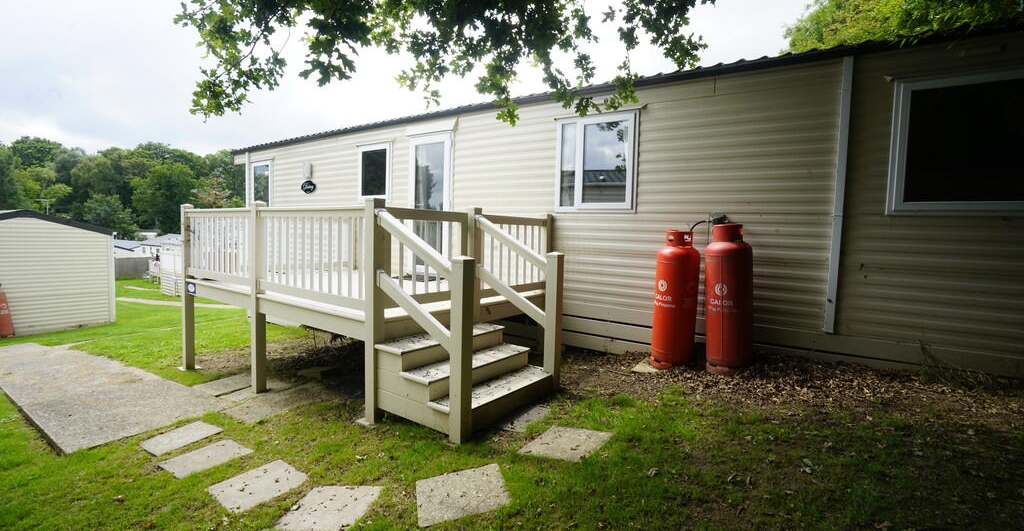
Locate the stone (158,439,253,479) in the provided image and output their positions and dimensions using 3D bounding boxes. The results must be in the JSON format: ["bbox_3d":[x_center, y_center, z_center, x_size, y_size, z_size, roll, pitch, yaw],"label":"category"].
[{"bbox_3d":[-2.097,1.341,3.116,0.432,0.045,0.440,-3,3,34],"label":"stone"}]

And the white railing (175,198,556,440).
[{"bbox_3d":[-1.440,0.341,5.316,4.633,2.001,2.649,4,5,35],"label":"white railing"}]

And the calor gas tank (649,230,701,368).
[{"bbox_3d":[1.585,0.316,4.404,0.375,1.295,0.375,-1,5,-34],"label":"calor gas tank"}]

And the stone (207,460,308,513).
[{"bbox_3d":[-1.494,1.310,2.692,0.438,0.045,0.434,-3,3,39],"label":"stone"}]

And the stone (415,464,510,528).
[{"bbox_3d":[-0.258,1.215,2.398,0.453,0.045,0.447,-6,2,-15],"label":"stone"}]

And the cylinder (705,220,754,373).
[{"bbox_3d":[1.955,0.287,4.096,0.375,1.295,0.375,-4,4,-44],"label":"cylinder"}]

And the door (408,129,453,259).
[{"bbox_3d":[-1.209,-0.917,6.689,0.864,1.966,0.080,4,5,35],"label":"door"}]

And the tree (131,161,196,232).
[{"bbox_3d":[-52.274,-7.901,68.538,8.801,15.619,8.801,-2,5,-37],"label":"tree"}]

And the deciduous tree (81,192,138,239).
[{"bbox_3d":[-56.594,-5.194,64.350,7.172,10.172,7.172,-2,5,-41],"label":"deciduous tree"}]

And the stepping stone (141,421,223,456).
[{"bbox_3d":[-2.557,1.357,3.536,0.441,0.045,0.449,-3,3,31],"label":"stepping stone"}]

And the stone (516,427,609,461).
[{"bbox_3d":[0.344,1.147,2.880,0.434,0.045,0.439,-4,2,32],"label":"stone"}]

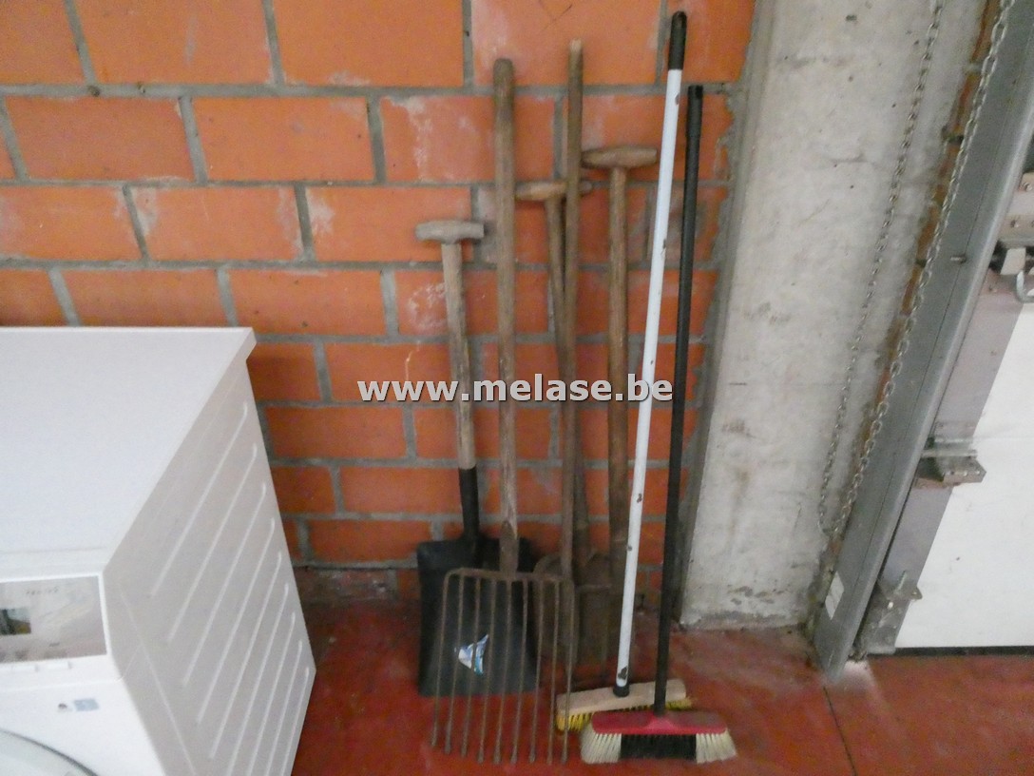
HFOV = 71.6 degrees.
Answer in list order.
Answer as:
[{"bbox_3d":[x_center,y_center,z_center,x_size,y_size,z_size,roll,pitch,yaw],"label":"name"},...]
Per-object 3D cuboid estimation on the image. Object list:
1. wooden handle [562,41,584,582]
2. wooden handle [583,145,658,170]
[{"bbox_3d":[0.098,-0.072,1.281,0.026,0.990,0.026,0,20,1],"label":"wooden handle"},{"bbox_3d":[0.170,-0.383,1.191,0.126,0.037,0.034,-1,24,1],"label":"wooden handle"}]

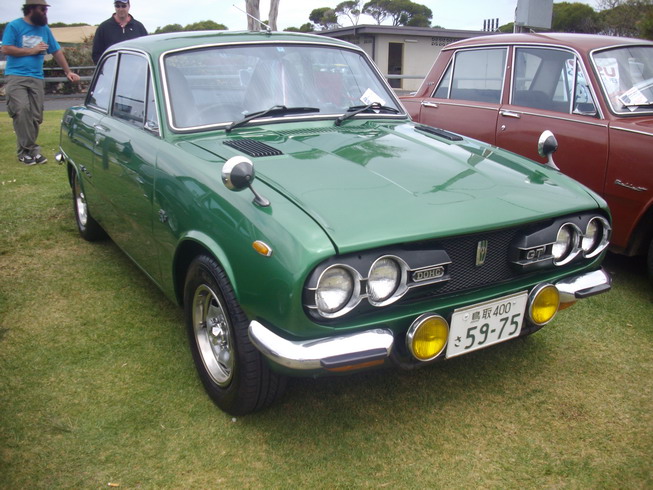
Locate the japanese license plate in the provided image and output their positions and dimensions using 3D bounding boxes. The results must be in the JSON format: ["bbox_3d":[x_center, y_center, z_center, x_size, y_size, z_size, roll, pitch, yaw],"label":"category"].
[{"bbox_3d":[0.528,0.261,2.277,0.330,0.165,0.020,-9,25,-30],"label":"japanese license plate"}]

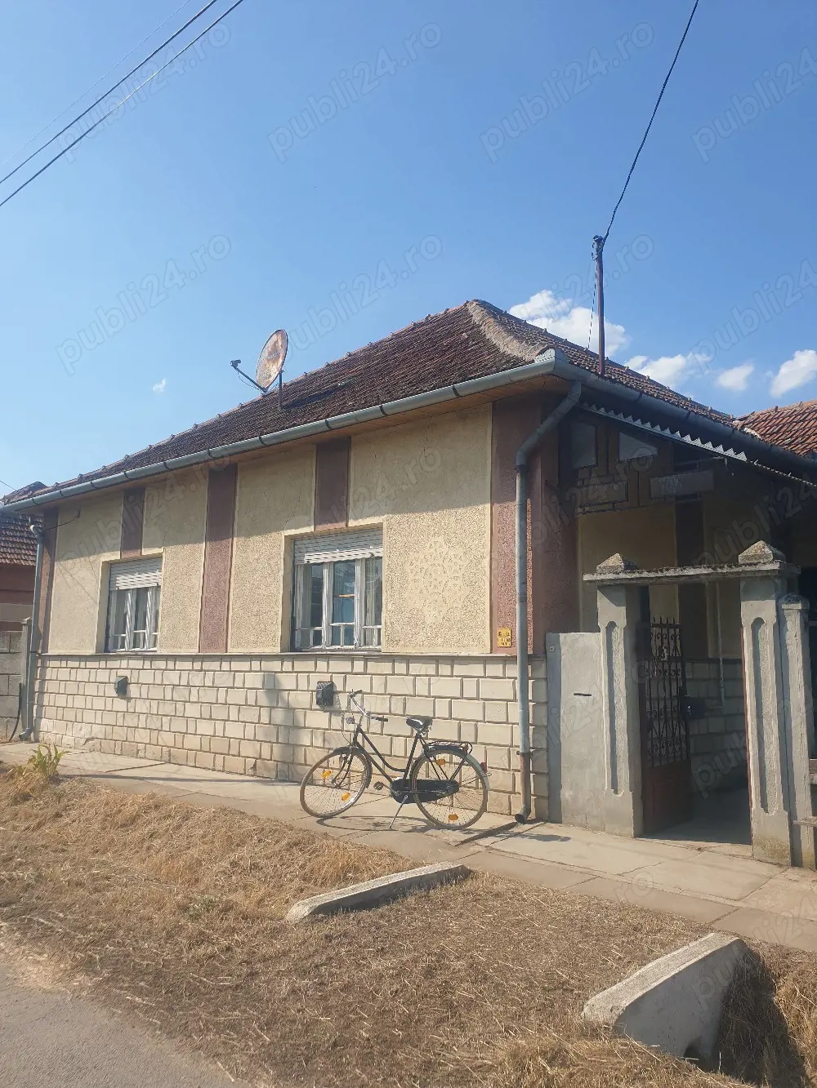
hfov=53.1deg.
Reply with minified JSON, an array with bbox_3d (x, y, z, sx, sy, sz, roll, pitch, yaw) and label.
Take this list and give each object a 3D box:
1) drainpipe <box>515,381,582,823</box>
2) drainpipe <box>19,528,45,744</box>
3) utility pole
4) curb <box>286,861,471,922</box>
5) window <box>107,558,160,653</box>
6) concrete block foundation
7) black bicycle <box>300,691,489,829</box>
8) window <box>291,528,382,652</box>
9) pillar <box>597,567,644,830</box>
[{"bbox_3d":[1.385,0.537,8.175,0.820,4.330,0.300,-6,-11,40],"label":"drainpipe"},{"bbox_3d":[-7.053,1.635,15.203,0.150,4.020,0.310,-6,-11,40],"label":"drainpipe"},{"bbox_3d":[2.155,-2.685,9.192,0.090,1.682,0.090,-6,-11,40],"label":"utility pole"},{"bbox_3d":[-0.182,2.307,5.337,0.170,0.170,1.540,-7,-11,41],"label":"curb"},{"bbox_3d":[-4.519,1.024,13.622,1.810,1.580,0.140,-6,-11,40],"label":"window"},{"bbox_3d":[-2.695,2.404,11.822,10.900,1.600,0.380,-6,-11,40],"label":"concrete block foundation"},{"bbox_3d":[-0.142,2.014,7.611,1.830,1.150,0.580,-3,-9,21],"label":"black bicycle"},{"bbox_3d":[-0.905,0.625,10.604,1.760,1.560,0.140,-6,-11,40],"label":"window"},{"bbox_3d":[2.055,1.443,7.891,0.310,2.590,0.270,-6,-11,40],"label":"pillar"}]

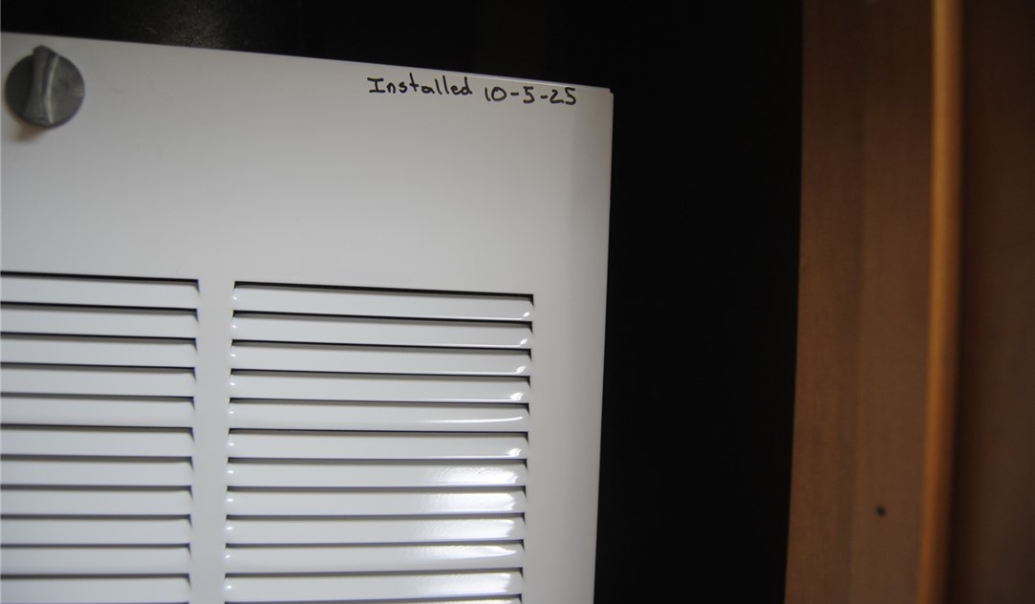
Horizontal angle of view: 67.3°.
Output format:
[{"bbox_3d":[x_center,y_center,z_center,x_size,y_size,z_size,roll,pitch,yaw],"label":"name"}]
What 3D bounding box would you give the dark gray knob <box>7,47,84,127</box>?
[{"bbox_3d":[-0.184,-0.083,0.302,0.031,0.031,0.015,2,-1,-12],"label":"dark gray knob"}]

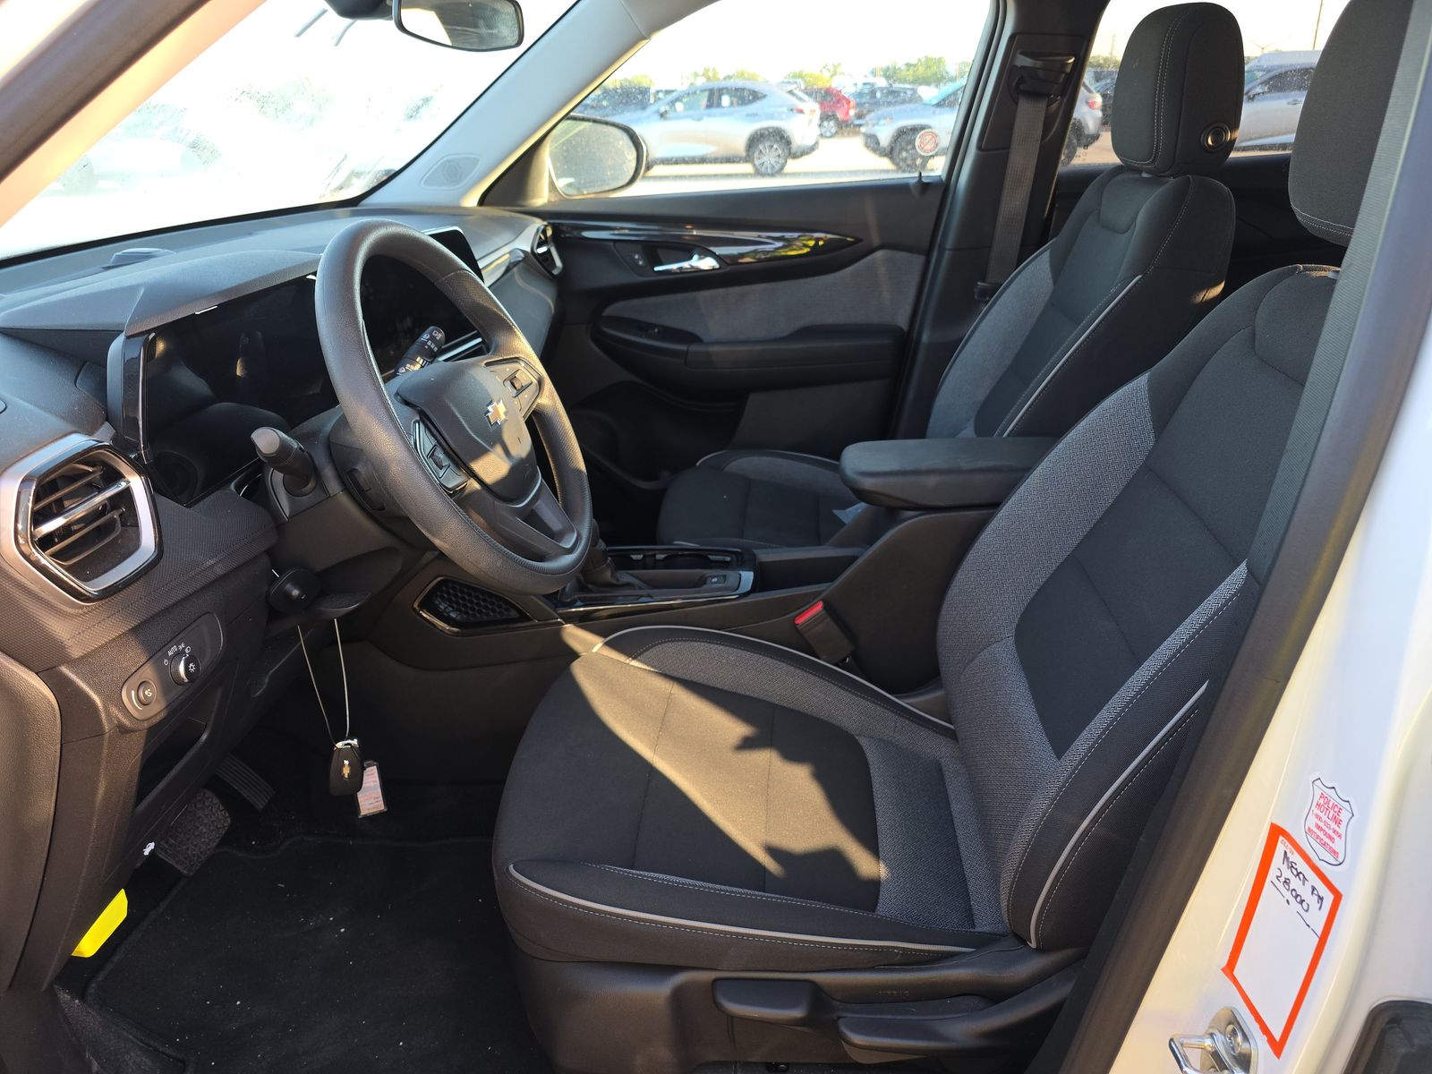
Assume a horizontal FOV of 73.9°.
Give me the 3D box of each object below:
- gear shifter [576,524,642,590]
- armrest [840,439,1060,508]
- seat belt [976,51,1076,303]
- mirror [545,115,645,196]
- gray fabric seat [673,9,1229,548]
[{"bbox_3d":[-0.155,0.026,1.307,0.100,0.130,0.075,0,25,5],"label":"gear shifter"},{"bbox_3d":[0.320,-0.088,1.253,0.320,0.062,0.150,0,25,5],"label":"armrest"},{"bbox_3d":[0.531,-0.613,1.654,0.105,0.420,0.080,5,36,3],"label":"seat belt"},{"bbox_3d":[-0.276,-0.804,2.010,0.140,0.170,0.240,12,28,28],"label":"mirror"},{"bbox_3d":[0.320,-0.254,1.558,0.870,1.050,0.500,0,25,5],"label":"gray fabric seat"}]

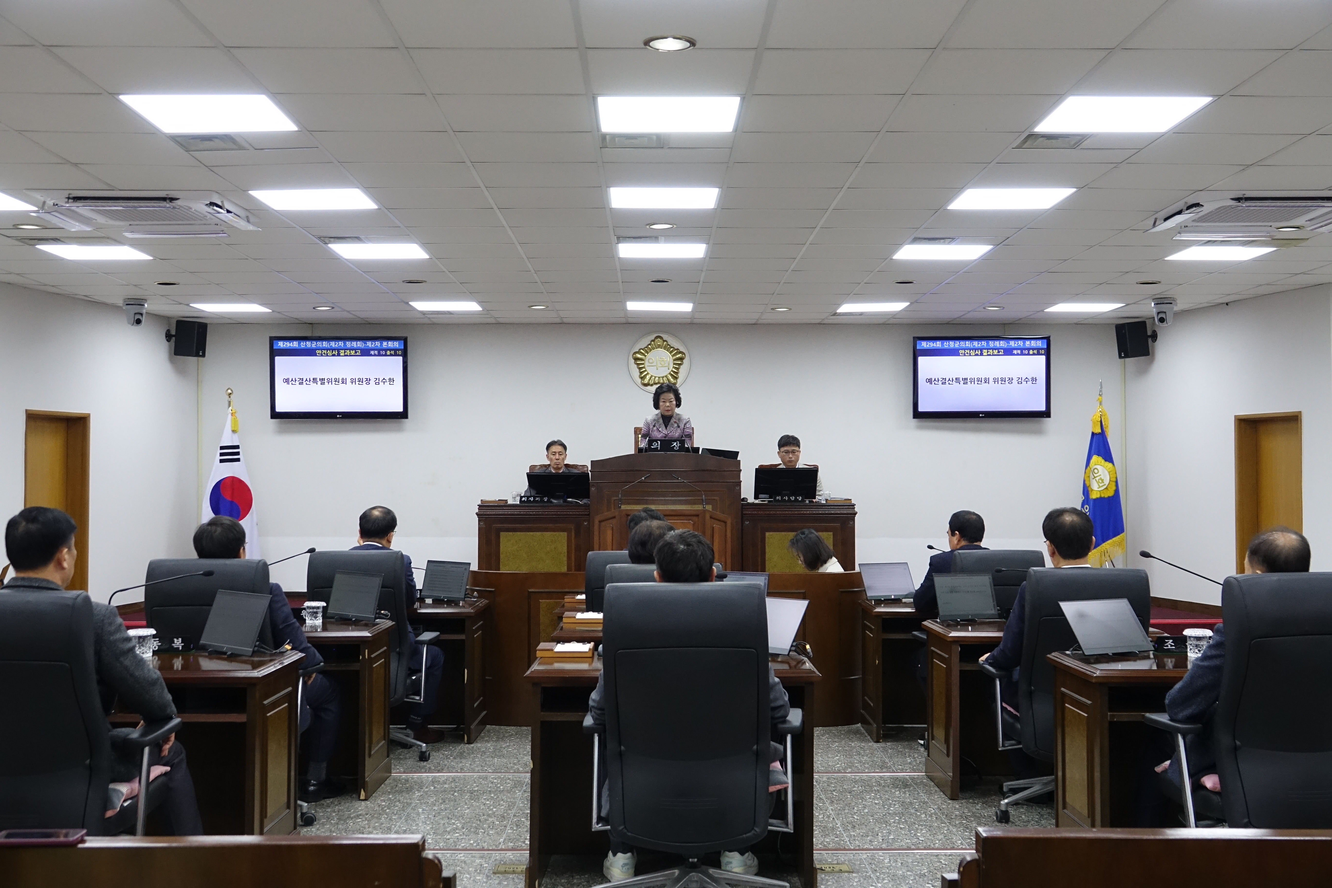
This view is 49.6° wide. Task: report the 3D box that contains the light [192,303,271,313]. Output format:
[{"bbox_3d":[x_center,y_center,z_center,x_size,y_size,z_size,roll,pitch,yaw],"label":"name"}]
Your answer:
[{"bbox_3d":[-3.685,-1.179,12.265,0.575,0.060,0.575,0,-1,-1],"label":"light"}]

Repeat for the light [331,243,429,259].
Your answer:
[{"bbox_3d":[-1.856,-1.265,9.340,0.580,0.060,0.580,0,-1,-1],"label":"light"}]

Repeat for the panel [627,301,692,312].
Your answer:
[{"bbox_3d":[-0.058,-1.206,12.406,0.580,0.060,0.580,0,-1,-1],"label":"panel"}]

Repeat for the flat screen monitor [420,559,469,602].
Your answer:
[{"bbox_3d":[-1.267,0.797,8.393,0.380,0.229,0.050,-1,-15,40],"label":"flat screen monitor"}]

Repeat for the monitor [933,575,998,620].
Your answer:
[{"bbox_3d":[1.470,0.752,7.102,0.380,0.229,0.050,1,-15,-30],"label":"monitor"}]

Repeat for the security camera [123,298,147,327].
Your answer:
[{"bbox_3d":[-4.345,-1.069,11.823,0.190,0.235,0.190,1,-2,-32],"label":"security camera"}]

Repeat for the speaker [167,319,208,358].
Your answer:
[{"bbox_3d":[-4.309,-0.954,13.087,0.220,0.320,0.215,5,0,10],"label":"speaker"}]

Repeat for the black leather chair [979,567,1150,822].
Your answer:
[{"bbox_3d":[1.722,1.051,6.077,0.690,1.090,0.680,0,-2,-3],"label":"black leather chair"}]

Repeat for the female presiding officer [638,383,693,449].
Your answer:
[{"bbox_3d":[-0.003,0.119,12.001,0.480,1.280,0.620,0,-1,-1],"label":"female presiding officer"}]

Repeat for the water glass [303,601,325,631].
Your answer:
[{"bbox_3d":[-1.829,0.877,7.507,0.115,0.125,0.105,0,-1,-1],"label":"water glass"}]

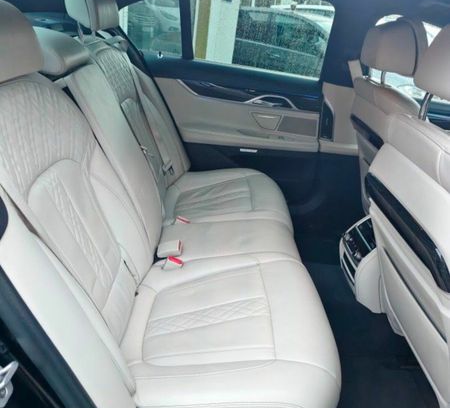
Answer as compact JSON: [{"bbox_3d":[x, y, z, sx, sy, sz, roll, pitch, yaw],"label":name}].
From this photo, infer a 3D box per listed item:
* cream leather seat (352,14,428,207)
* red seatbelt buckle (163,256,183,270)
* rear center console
[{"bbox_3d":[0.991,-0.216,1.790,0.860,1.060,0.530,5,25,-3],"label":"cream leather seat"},{"bbox_3d":[-0.164,0.191,1.259,0.050,0.055,0.035,28,21,-13],"label":"red seatbelt buckle"},{"bbox_3d":[0.590,0.225,1.565,0.245,0.330,0.220,5,25,-3],"label":"rear center console"}]

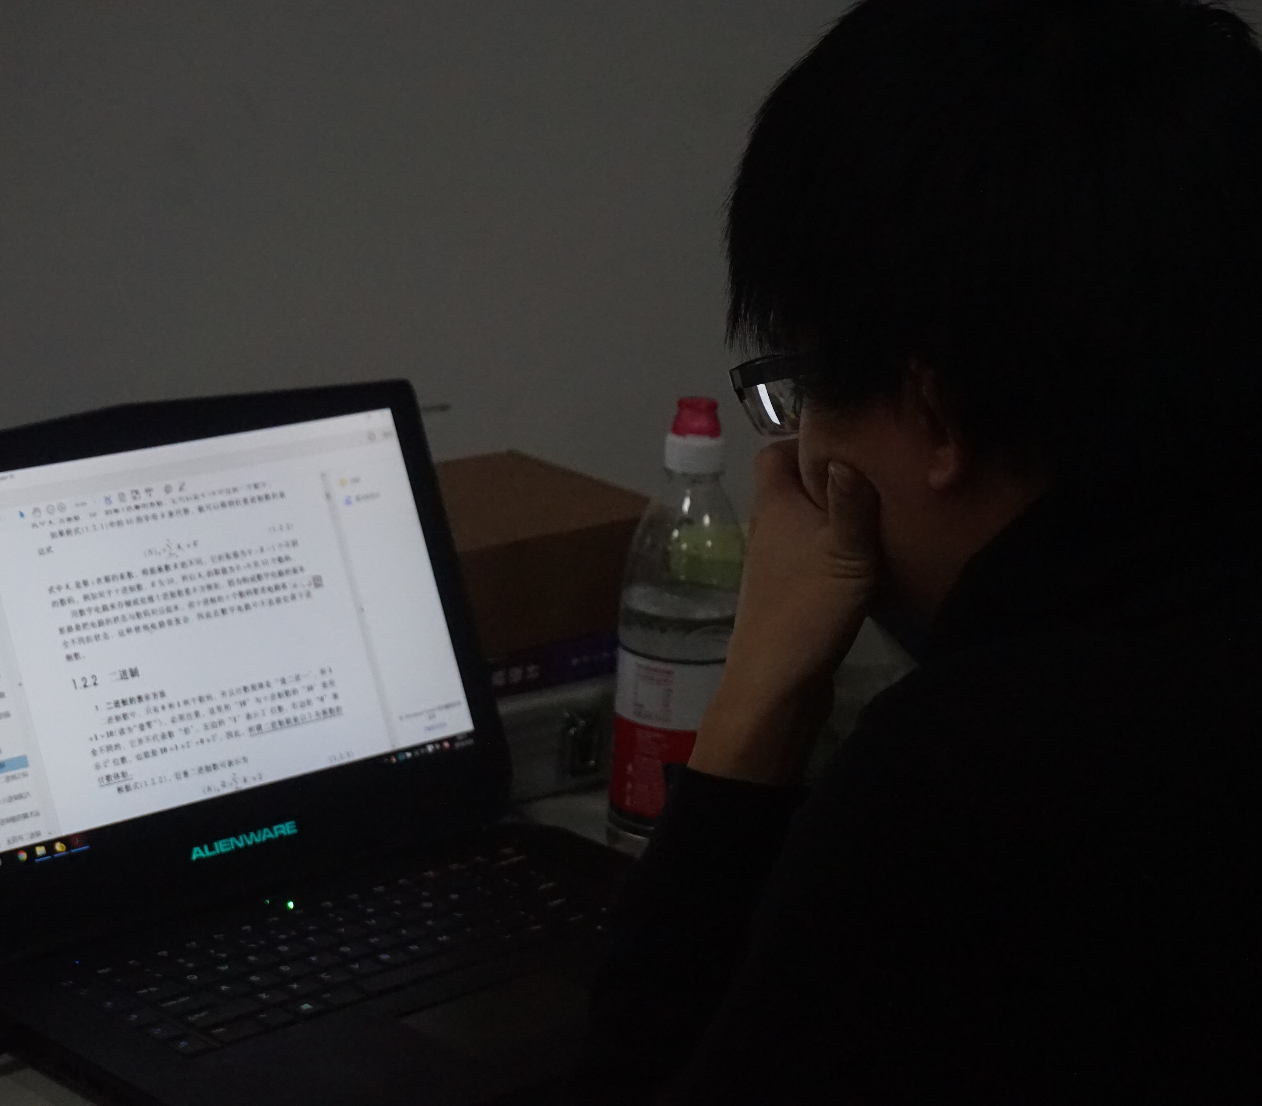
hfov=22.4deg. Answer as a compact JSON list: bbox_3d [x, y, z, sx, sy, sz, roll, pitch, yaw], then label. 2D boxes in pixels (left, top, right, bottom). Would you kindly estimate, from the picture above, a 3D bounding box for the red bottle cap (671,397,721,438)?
[{"bbox_3d":[0.035,-0.073,1.720,0.026,0.019,0.026,4,16,0],"label":"red bottle cap"}]

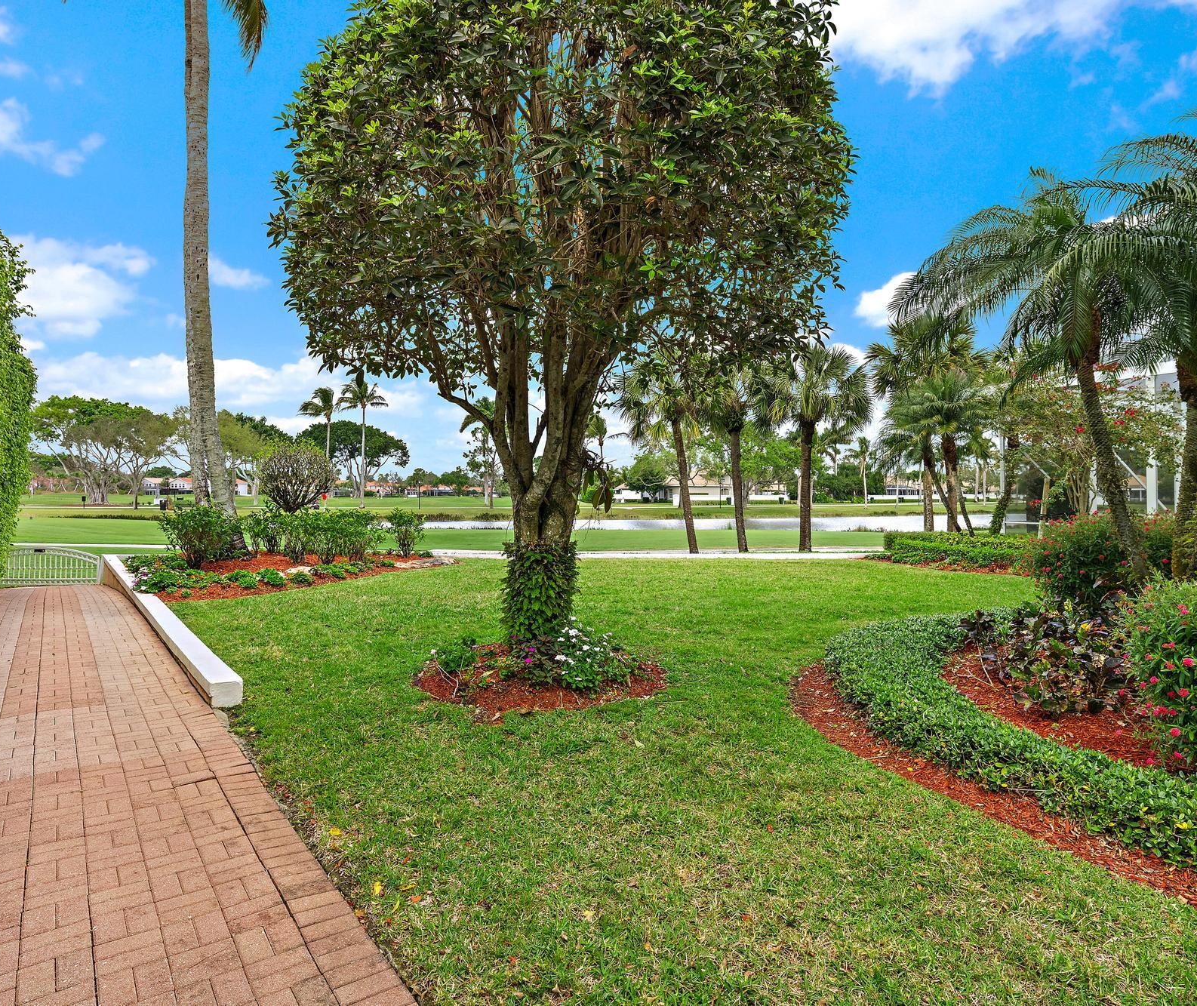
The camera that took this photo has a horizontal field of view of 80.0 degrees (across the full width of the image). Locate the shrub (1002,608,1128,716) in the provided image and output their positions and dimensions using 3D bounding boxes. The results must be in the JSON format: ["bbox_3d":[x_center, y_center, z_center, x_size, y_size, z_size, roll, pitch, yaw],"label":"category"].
[{"bbox_3d":[2.807,0.911,4.300,0.760,0.540,0.700,0,1,0],"label":"shrub"}]

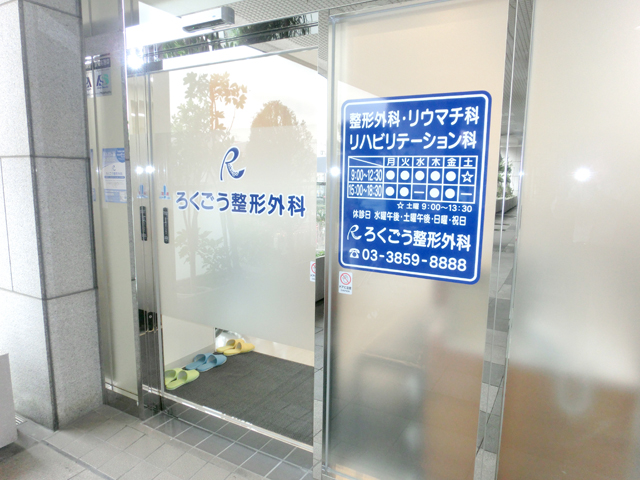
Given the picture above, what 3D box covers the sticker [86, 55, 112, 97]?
[{"bbox_3d":[-1.177,-0.888,2.402,0.150,0.212,0.010,6,10,29],"label":"sticker"}]

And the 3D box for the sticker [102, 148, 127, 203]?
[{"bbox_3d":[-1.127,-0.353,2.450,0.200,0.297,0.010,6,10,29],"label":"sticker"}]

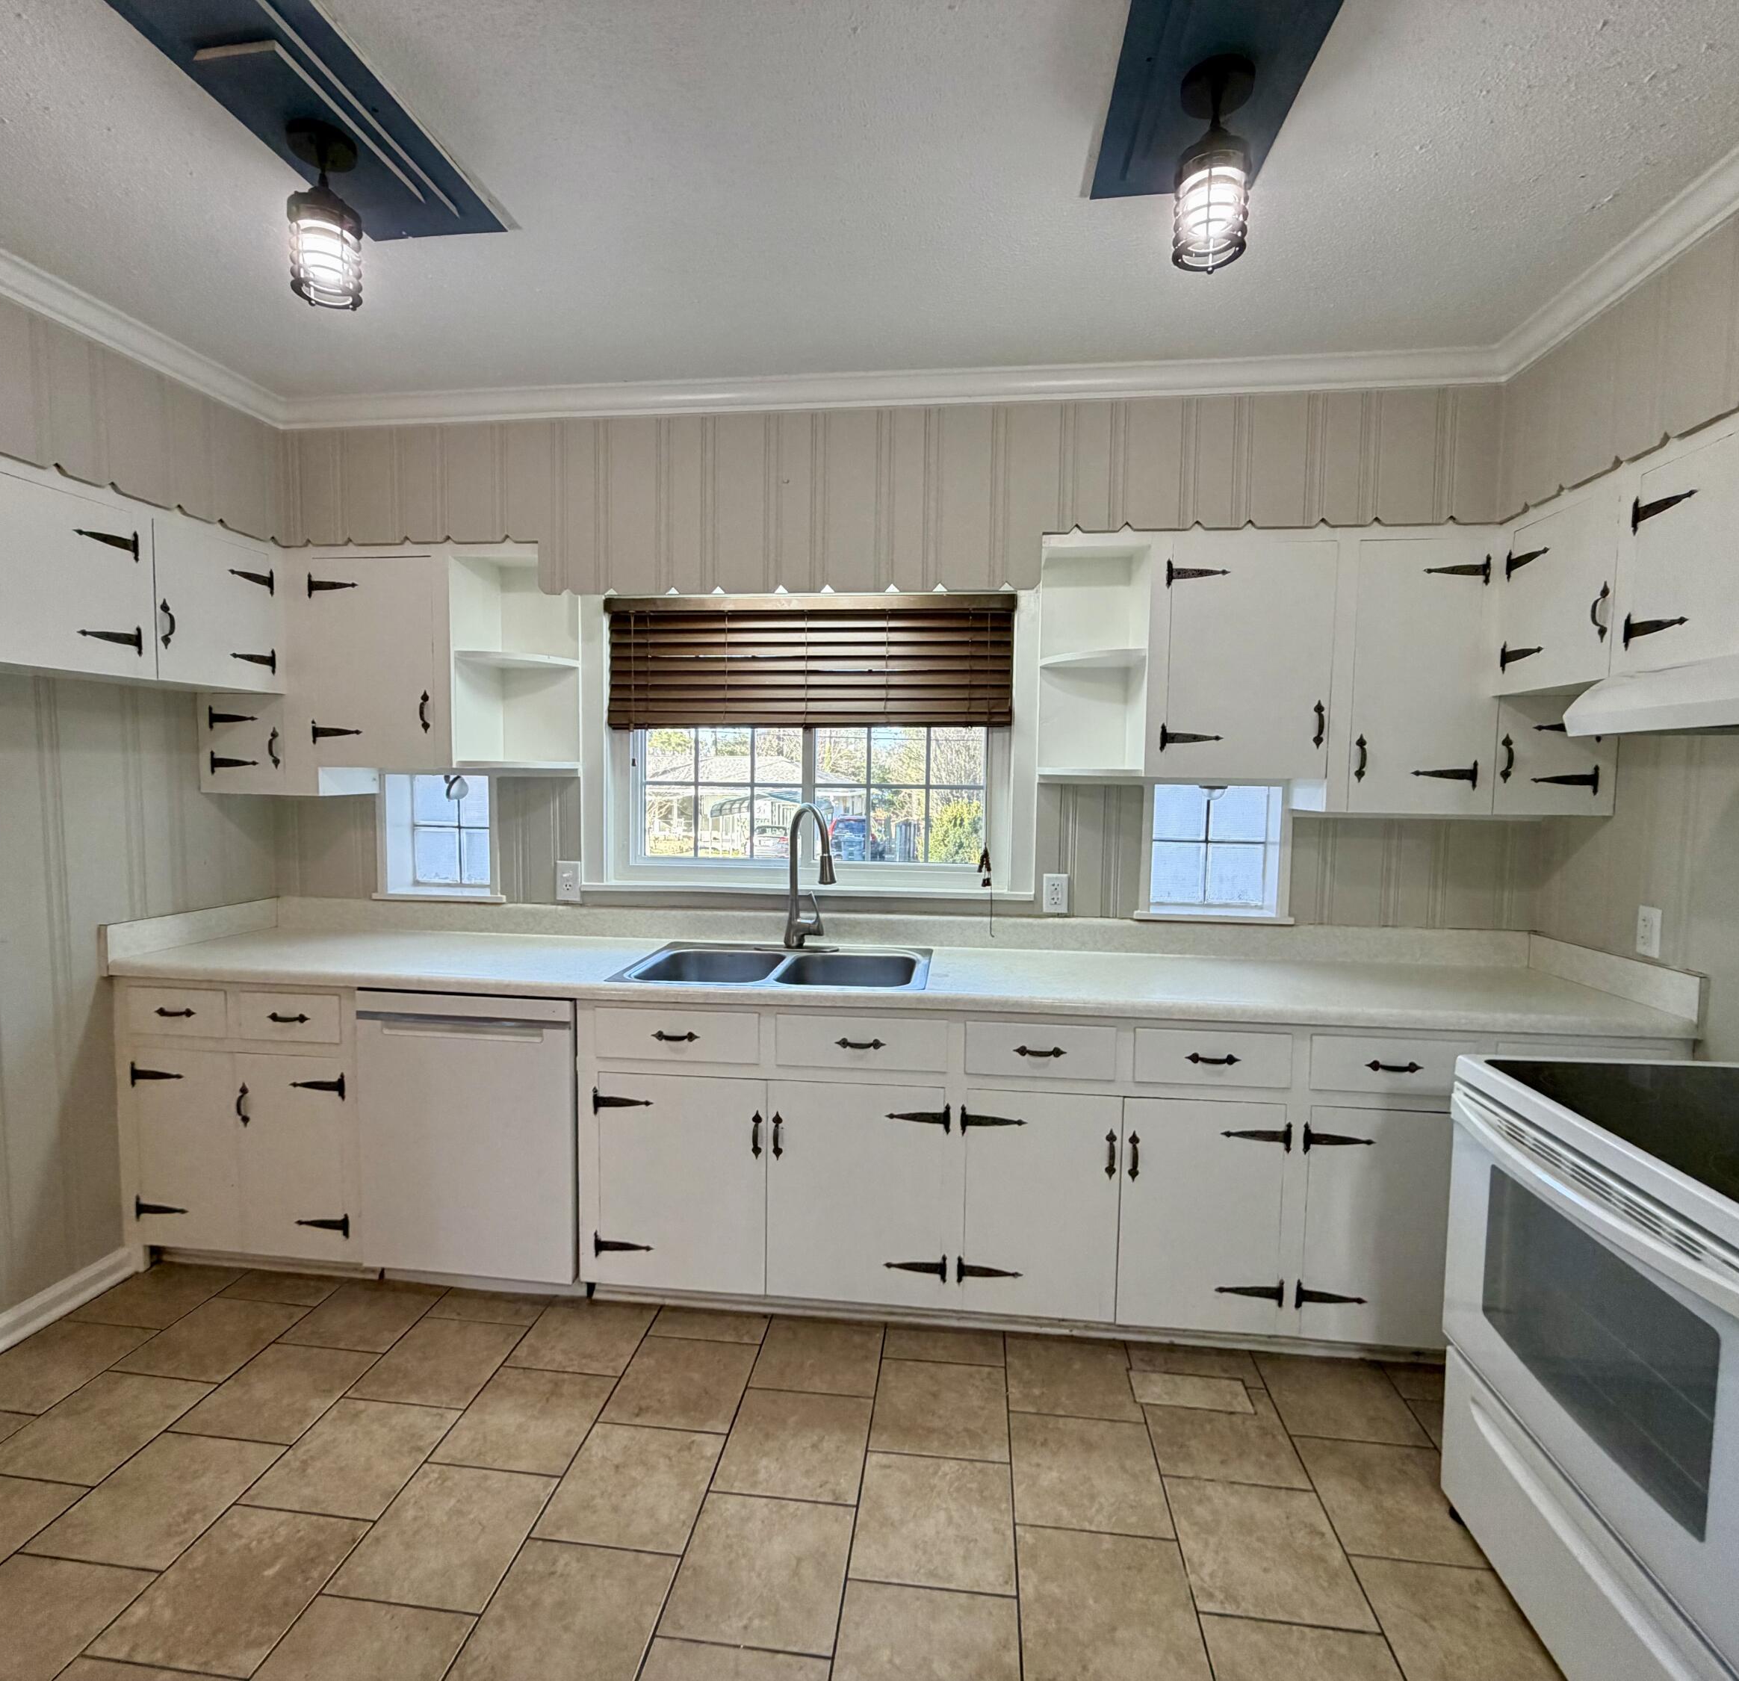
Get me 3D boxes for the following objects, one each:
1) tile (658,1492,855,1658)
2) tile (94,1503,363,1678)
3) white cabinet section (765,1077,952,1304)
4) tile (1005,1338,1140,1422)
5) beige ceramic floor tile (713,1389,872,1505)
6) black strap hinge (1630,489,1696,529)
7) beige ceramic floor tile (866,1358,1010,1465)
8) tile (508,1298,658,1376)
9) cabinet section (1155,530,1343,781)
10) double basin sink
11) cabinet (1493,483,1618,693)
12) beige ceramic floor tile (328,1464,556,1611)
[{"bbox_3d":[-0.191,1.336,1.662,0.302,0.010,0.302,1,5,7],"label":"tile"},{"bbox_3d":[-1.127,1.337,1.626,0.302,0.010,0.304,1,5,7],"label":"tile"},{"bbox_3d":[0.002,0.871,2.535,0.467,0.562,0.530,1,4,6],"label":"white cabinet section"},{"bbox_3d":[0.493,1.303,2.210,0.302,0.010,0.304,1,5,7],"label":"tile"},{"bbox_3d":[-0.155,1.317,1.976,0.302,0.010,0.304,1,5,7],"label":"beige ceramic floor tile"},{"bbox_3d":[1.514,-0.637,1.731,0.009,0.076,0.160,1,5,7],"label":"black strap hinge"},{"bbox_3d":[0.167,1.309,2.085,0.304,0.010,0.305,1,5,7],"label":"beige ceramic floor tile"},{"bbox_3d":[-0.728,1.280,2.346,0.302,0.010,0.295,1,5,7],"label":"tile"},{"bbox_3d":[0.995,-0.496,2.534,0.472,0.646,0.277,1,4,6],"label":"cabinet section"},{"bbox_3d":[-0.247,0.446,2.615,0.836,0.190,0.545,1,5,6],"label":"double basin sink"},{"bbox_3d":[1.676,-0.549,2.017,0.303,0.418,0.410,1,5,7],"label":"cabinet"},{"bbox_3d":[-0.798,1.325,1.731,0.302,0.010,0.302,1,5,7],"label":"beige ceramic floor tile"}]

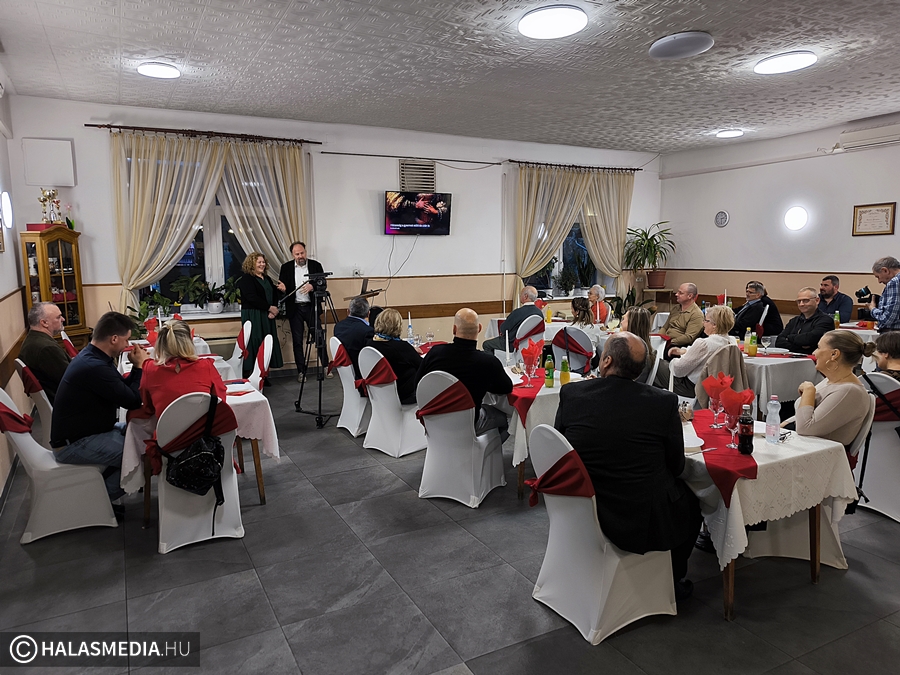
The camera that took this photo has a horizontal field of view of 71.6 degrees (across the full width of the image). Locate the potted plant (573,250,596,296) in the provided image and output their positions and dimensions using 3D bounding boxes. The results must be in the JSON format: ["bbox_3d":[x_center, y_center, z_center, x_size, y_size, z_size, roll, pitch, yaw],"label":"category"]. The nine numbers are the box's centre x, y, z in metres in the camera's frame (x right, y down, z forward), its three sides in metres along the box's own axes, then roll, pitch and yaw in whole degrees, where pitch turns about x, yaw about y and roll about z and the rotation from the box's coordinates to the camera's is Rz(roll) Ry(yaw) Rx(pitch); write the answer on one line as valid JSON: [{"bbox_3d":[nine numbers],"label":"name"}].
[{"bbox_3d":[2.401,-1.133,11.062,0.370,0.800,0.350,0,8,0],"label":"potted plant"}]

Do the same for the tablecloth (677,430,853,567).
[{"bbox_3d":[1.403,0.722,3.207,0.860,0.480,0.860,-4,8,-27],"label":"tablecloth"}]

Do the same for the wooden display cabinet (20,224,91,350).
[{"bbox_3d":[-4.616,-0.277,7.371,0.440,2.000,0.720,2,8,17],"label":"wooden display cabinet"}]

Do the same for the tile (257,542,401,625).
[{"bbox_3d":[-0.624,1.237,3.170,0.600,0.010,0.600,-5,9,-28],"label":"tile"}]

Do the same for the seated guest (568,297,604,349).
[{"bbox_3d":[1.288,0.144,6.758,0.500,1.180,0.740,1,8,11],"label":"seated guest"}]

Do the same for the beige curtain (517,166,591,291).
[{"bbox_3d":[1.731,-1.630,10.184,1.500,2.220,0.150,-5,9,-28],"label":"beige curtain"}]

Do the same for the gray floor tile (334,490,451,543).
[{"bbox_3d":[-0.376,1.132,3.980,0.600,0.010,0.600,-5,9,-28],"label":"gray floor tile"}]

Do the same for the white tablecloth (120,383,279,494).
[{"bbox_3d":[-1.679,0.592,4.144,0.920,0.480,0.950,-5,9,-27],"label":"white tablecloth"}]

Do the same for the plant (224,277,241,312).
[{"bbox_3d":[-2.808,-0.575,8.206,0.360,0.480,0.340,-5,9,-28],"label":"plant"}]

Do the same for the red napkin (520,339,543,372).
[{"bbox_3d":[0.541,0.120,4.170,0.140,0.220,0.140,-5,9,-27],"label":"red napkin"}]

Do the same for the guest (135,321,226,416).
[{"bbox_3d":[-1.606,0.521,3.871,0.550,1.280,0.750,-4,8,-27],"label":"guest"}]

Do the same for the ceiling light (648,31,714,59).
[{"bbox_3d":[1.979,-2.482,5.322,0.520,0.075,0.520,-1,8,0],"label":"ceiling light"}]

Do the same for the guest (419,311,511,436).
[{"bbox_3d":[0.160,0.407,4.440,0.580,1.280,0.800,3,8,26],"label":"guest"}]

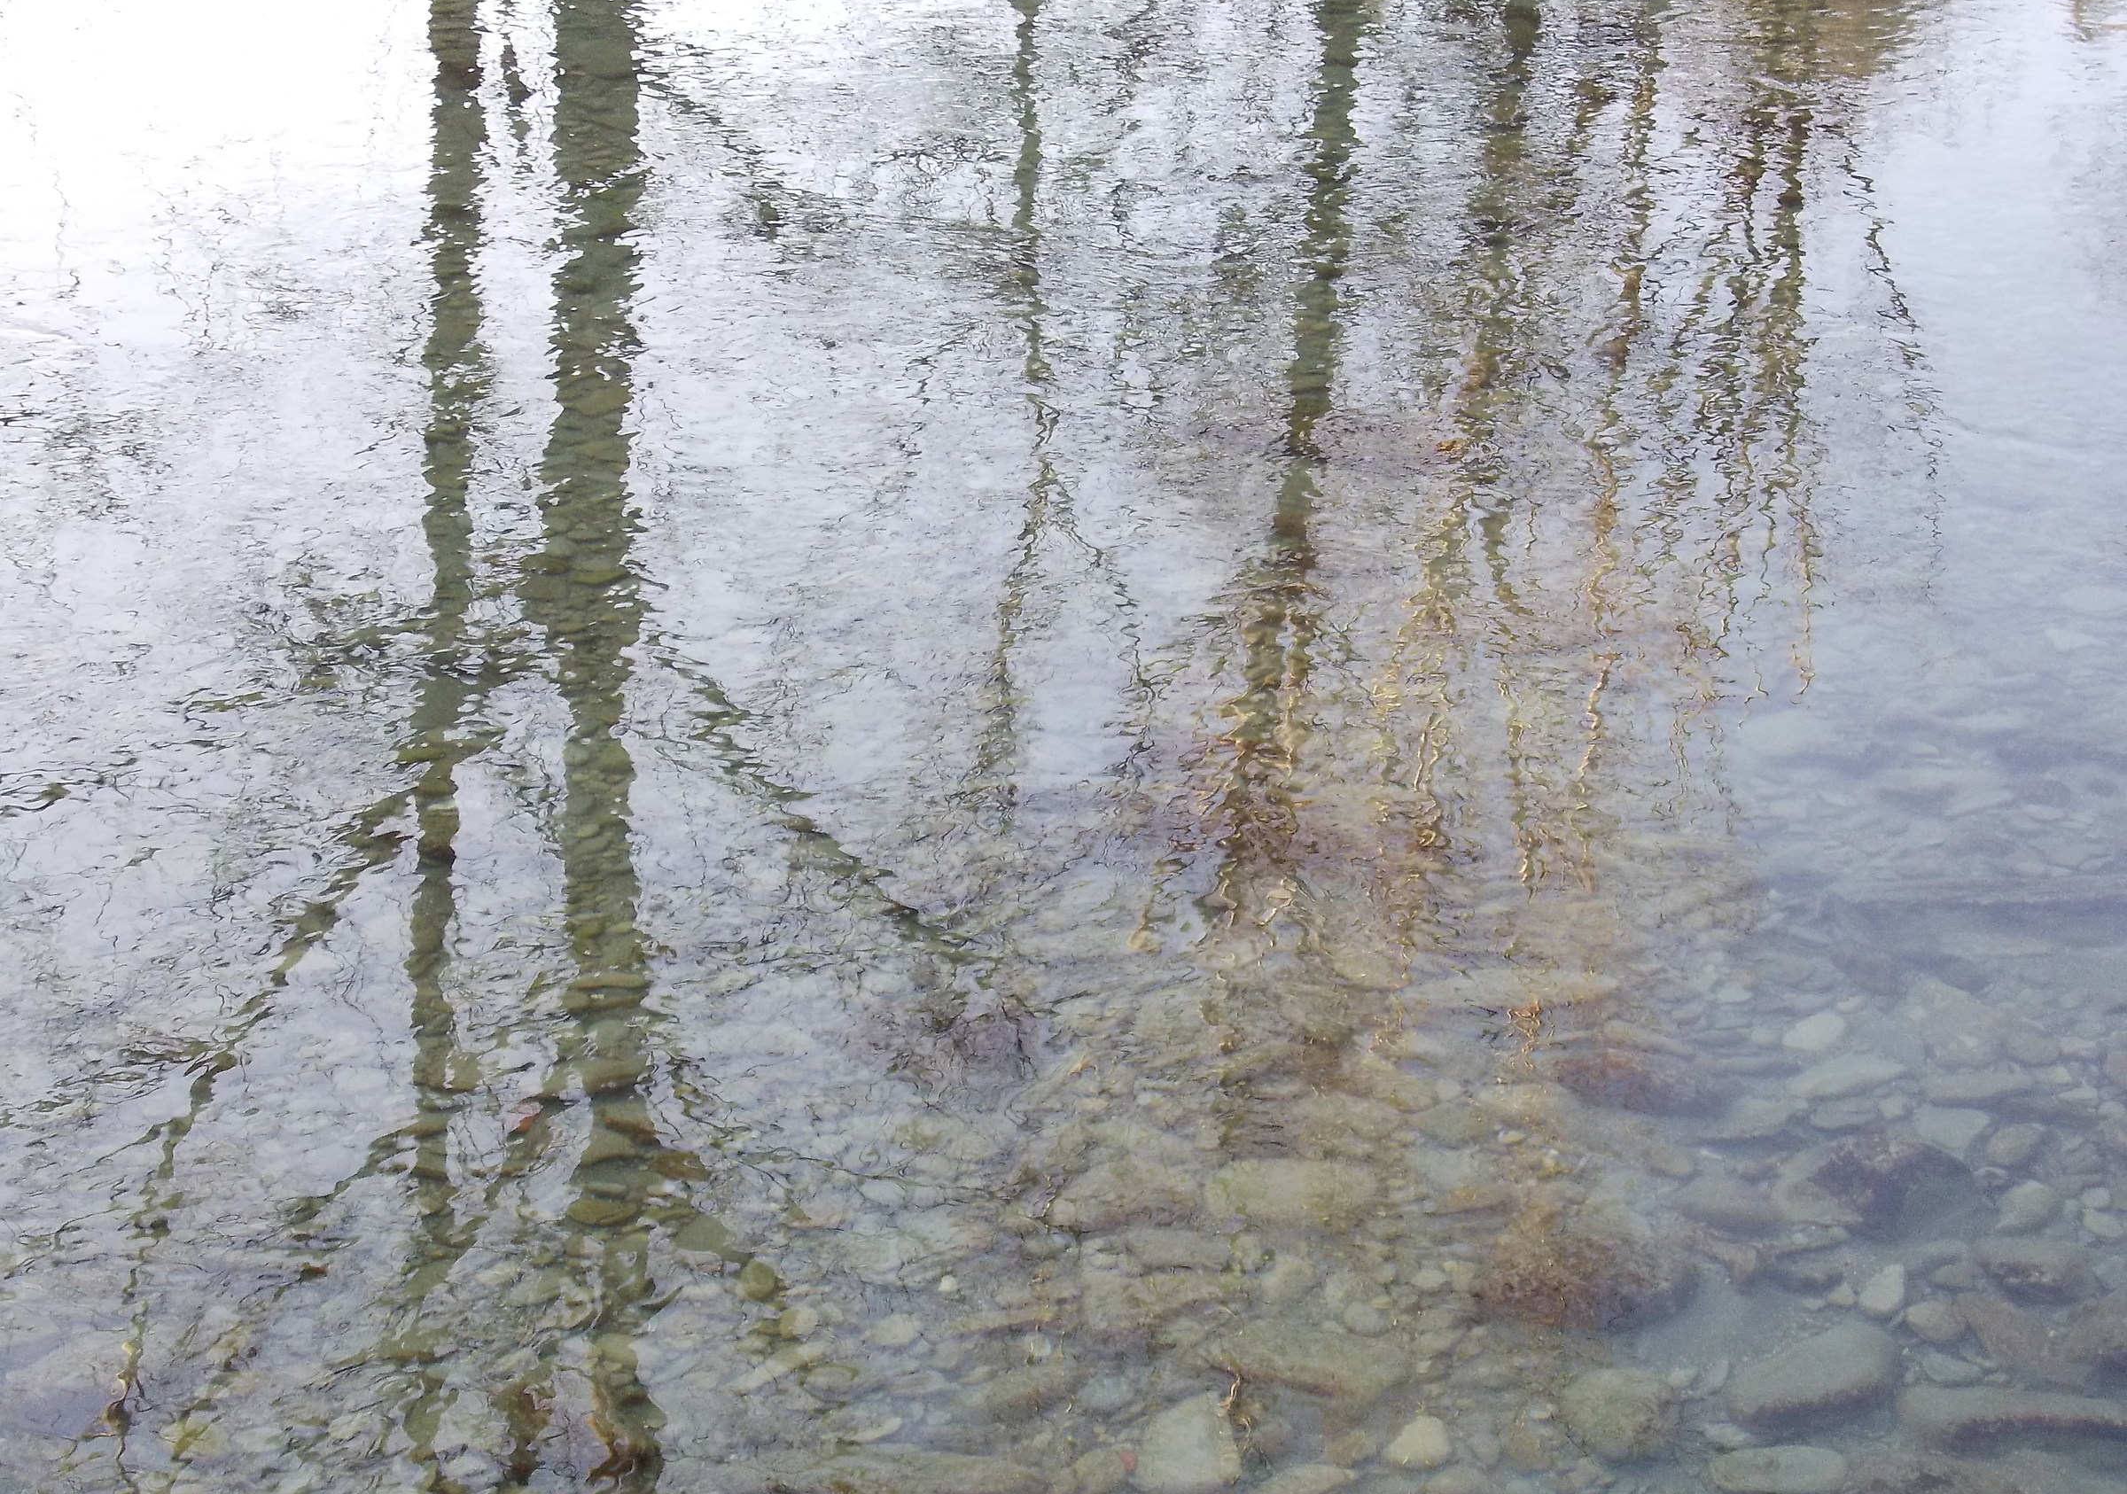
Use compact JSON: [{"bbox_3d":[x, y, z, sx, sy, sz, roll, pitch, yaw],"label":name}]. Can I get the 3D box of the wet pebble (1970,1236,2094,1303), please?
[{"bbox_3d":[0.965,0.520,4.343,0.122,0.051,0.073,1,20,3],"label":"wet pebble"}]

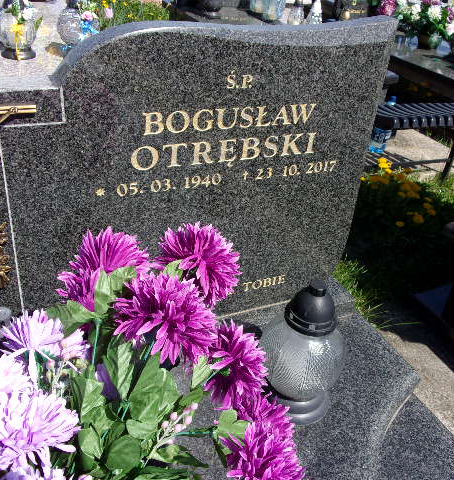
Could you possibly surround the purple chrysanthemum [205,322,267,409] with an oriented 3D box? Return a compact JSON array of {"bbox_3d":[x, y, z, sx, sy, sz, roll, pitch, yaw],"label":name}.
[{"bbox_3d":[0.016,0.182,0.770,0.075,0.100,0.100,0,31,-7],"label":"purple chrysanthemum"}]

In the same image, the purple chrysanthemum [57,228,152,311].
[{"bbox_3d":[-0.180,0.043,0.760,0.115,0.095,0.095,4,31,-2],"label":"purple chrysanthemum"}]

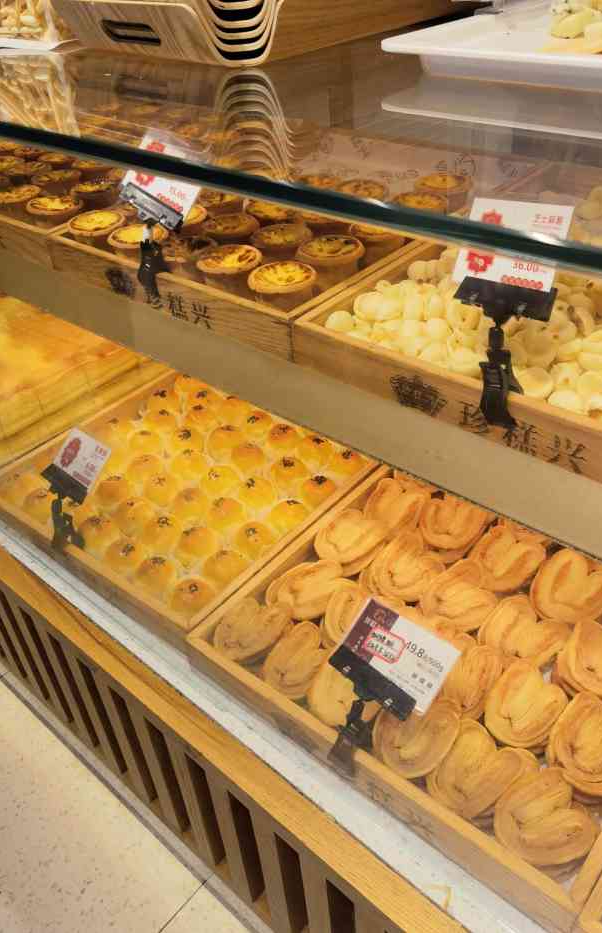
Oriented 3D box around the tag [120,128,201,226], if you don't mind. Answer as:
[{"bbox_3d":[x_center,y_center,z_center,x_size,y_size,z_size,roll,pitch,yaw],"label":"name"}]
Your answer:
[{"bbox_3d":[-0.143,-0.294,0.757,0.080,0.063,0.012,31,5,12],"label":"tag"}]

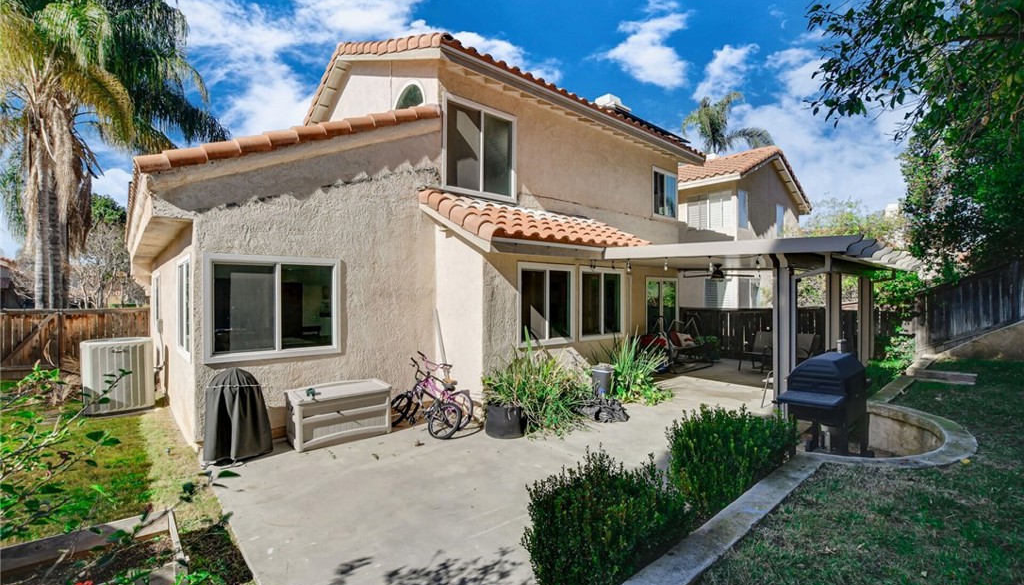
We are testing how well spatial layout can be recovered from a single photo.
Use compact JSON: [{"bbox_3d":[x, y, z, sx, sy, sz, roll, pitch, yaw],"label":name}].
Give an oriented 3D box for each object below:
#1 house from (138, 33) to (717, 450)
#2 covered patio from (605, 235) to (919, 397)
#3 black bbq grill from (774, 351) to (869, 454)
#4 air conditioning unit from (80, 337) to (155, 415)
[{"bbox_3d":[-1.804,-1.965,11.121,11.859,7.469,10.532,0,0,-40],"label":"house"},{"bbox_3d":[4.196,0.513,8.282,5.452,2.513,4.903,0,0,-40],"label":"covered patio"},{"bbox_3d":[3.440,1.210,4.740,0.750,1.120,0.620,0,0,-36],"label":"black bbq grill"},{"bbox_3d":[-6.125,1.261,6.699,0.789,1.018,0.779,0,0,-40],"label":"air conditioning unit"}]

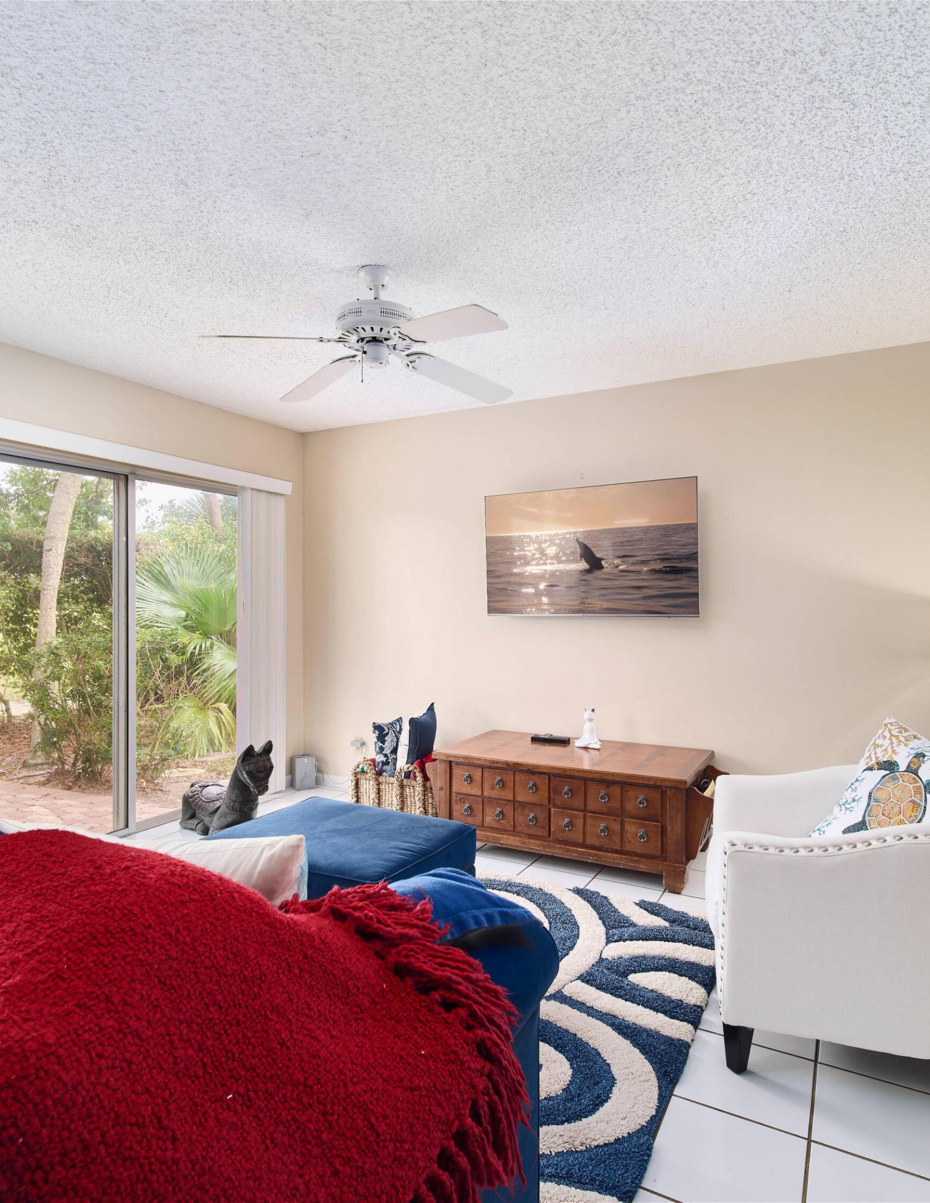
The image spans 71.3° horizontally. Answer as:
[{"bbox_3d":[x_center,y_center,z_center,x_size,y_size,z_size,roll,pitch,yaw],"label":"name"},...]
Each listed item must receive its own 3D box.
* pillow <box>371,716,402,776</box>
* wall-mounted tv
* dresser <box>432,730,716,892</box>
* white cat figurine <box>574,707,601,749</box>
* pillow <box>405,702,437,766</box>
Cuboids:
[{"bbox_3d":[-0.437,0.850,3.680,0.120,0.420,0.370,0,0,22],"label":"pillow"},{"bbox_3d":[0.701,-0.285,3.757,1.260,0.735,0.070,0,2,30],"label":"wall-mounted tv"},{"bbox_3d":[0.571,1.050,3.390,1.300,0.500,0.660,0,0,28],"label":"dresser"},{"bbox_3d":[0.669,0.684,3.520,0.145,0.212,0.100,0,0,18],"label":"white cat figurine"},{"bbox_3d":[-0.255,0.835,3.720,0.120,0.440,0.420,0,0,18],"label":"pillow"}]

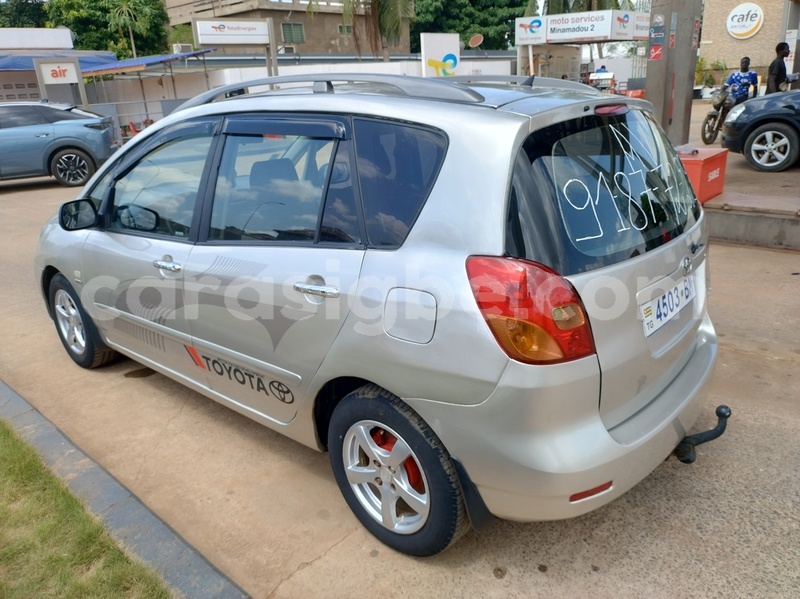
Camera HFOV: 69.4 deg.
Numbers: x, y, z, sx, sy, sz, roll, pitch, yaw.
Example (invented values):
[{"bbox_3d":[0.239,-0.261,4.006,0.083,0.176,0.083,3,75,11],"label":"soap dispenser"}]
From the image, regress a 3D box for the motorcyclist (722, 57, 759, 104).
[{"bbox_3d":[6.468,-3.881,11.128,0.620,1.380,0.700,14,25,37],"label":"motorcyclist"}]

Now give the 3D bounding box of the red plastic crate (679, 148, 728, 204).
[{"bbox_3d":[3.151,-1.366,6.385,0.600,0.450,0.750,15,26,39],"label":"red plastic crate"}]

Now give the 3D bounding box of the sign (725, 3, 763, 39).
[{"bbox_3d":[11.967,-9.629,20.000,1.130,1.130,0.100,9,22,27],"label":"sign"}]

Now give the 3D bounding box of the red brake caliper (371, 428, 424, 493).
[{"bbox_3d":[-0.002,0.550,2.062,0.200,0.170,0.080,14,25,38],"label":"red brake caliper"}]

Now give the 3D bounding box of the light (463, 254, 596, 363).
[{"bbox_3d":[0.369,0.029,1.570,0.290,0.300,0.270,13,24,38],"label":"light"}]

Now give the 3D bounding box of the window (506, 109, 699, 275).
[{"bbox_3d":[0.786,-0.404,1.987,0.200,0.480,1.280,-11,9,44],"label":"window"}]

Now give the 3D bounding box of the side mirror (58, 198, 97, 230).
[{"bbox_3d":[-1.544,-0.413,2.767,0.110,0.145,0.180,14,25,38],"label":"side mirror"}]

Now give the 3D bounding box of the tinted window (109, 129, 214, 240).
[{"bbox_3d":[-1.108,-0.519,2.601,0.840,0.460,0.060,14,11,38],"label":"tinted window"}]

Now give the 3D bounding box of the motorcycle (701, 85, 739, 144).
[{"bbox_3d":[6.160,-3.491,10.925,1.950,1.050,0.720,-17,25,-36],"label":"motorcycle"}]

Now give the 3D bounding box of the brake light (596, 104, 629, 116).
[{"bbox_3d":[0.715,-0.640,1.960,0.050,0.036,0.270,14,25,38],"label":"brake light"}]

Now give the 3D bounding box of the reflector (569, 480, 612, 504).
[{"bbox_3d":[0.583,0.580,1.737,0.170,0.028,0.025,-12,22,-27],"label":"reflector"}]

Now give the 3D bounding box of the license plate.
[{"bbox_3d":[0.940,0.001,2.011,0.020,0.110,0.520,-6,11,43],"label":"license plate"}]

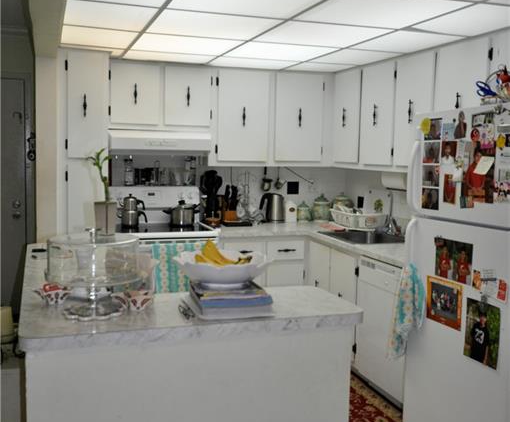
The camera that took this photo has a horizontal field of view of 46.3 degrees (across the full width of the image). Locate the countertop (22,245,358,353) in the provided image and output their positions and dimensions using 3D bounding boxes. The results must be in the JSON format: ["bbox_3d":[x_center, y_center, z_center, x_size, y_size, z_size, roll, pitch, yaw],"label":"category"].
[{"bbox_3d":[-0.400,0.265,2.472,1.020,0.043,1.630,-1,6,-19],"label":"countertop"}]

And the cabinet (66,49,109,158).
[{"bbox_3d":[-1.176,-0.712,4.139,0.305,0.695,0.570,-1,6,-19],"label":"cabinet"}]

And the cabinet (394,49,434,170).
[{"bbox_3d":[1.130,-0.617,3.762,0.320,0.715,0.425,-1,6,-19],"label":"cabinet"}]

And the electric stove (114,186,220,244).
[{"bbox_3d":[-0.677,0.458,4.394,0.760,1.224,0.670,-1,6,-19],"label":"electric stove"}]

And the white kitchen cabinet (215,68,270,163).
[{"bbox_3d":[-0.140,-0.734,4.710,0.450,0.730,0.320,-1,6,-19],"label":"white kitchen cabinet"}]

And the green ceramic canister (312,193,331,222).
[{"bbox_3d":[0.581,-0.032,5.169,0.158,0.234,0.158,1,6,0],"label":"green ceramic canister"}]

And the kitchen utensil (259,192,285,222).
[{"bbox_3d":[0.139,-0.031,4.876,0.210,0.233,0.150,-1,6,-19],"label":"kitchen utensil"}]

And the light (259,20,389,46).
[{"bbox_3d":[0.355,-0.964,3.261,0.591,0.040,0.586,-1,6,-19],"label":"light"}]

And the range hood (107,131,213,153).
[{"bbox_3d":[-0.721,-0.528,4.473,0.755,0.140,0.450,-1,6,-19],"label":"range hood"}]

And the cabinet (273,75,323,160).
[{"bbox_3d":[0.304,-0.742,4.862,0.440,0.720,0.320,-1,6,-19],"label":"cabinet"}]

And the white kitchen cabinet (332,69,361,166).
[{"bbox_3d":[0.841,-0.711,4.642,0.320,0.730,0.450,-1,6,-19],"label":"white kitchen cabinet"}]

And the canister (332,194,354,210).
[{"bbox_3d":[0.756,-0.036,5.125,0.190,0.255,0.190,-1,6,-19],"label":"canister"}]

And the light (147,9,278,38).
[{"bbox_3d":[-0.222,-0.955,3.061,0.591,0.040,0.586,-1,6,-19],"label":"light"}]

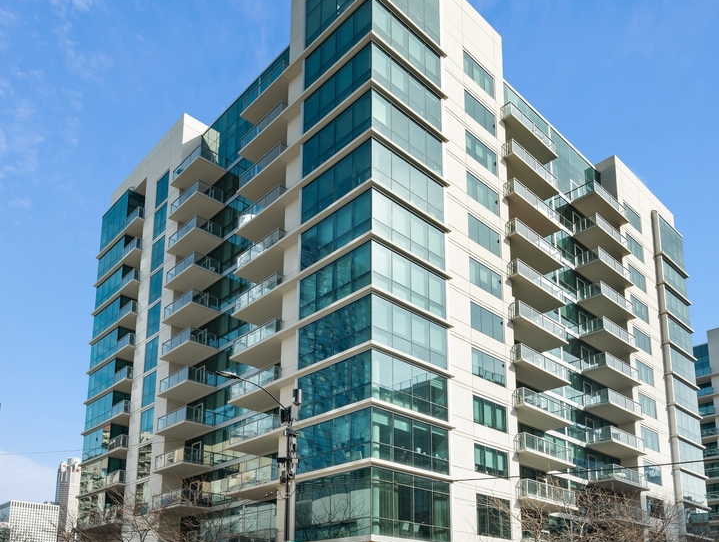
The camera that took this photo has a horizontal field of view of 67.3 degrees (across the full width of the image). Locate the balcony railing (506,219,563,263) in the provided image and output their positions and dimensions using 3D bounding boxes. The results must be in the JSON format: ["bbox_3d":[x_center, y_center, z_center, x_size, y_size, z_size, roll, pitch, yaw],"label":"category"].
[{"bbox_3d":[13.549,-1.976,41.513,6.239,1.100,1.200,25,-38,-35],"label":"balcony railing"}]

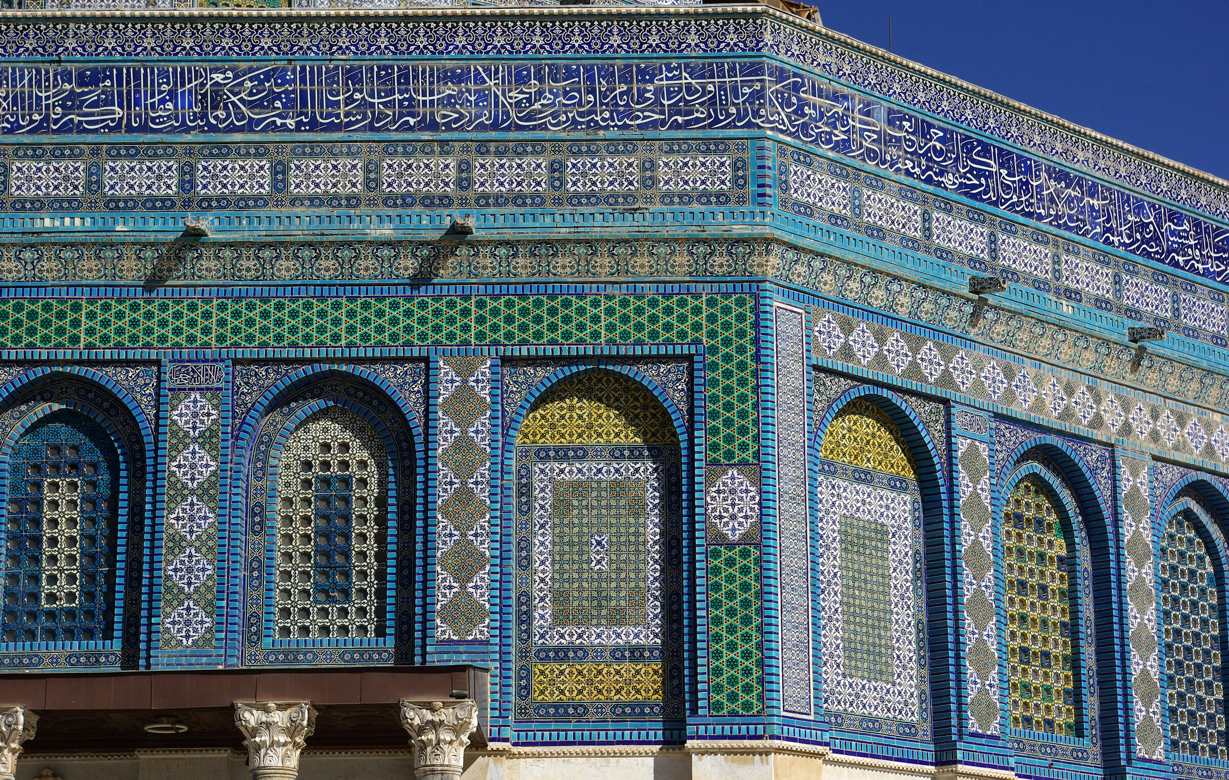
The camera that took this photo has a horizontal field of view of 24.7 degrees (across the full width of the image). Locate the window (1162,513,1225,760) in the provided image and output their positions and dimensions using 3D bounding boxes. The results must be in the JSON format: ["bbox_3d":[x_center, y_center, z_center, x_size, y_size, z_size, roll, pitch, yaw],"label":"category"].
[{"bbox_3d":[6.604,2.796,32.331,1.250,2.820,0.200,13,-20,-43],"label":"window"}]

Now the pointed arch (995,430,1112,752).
[{"bbox_3d":[4.623,2.194,30.249,1.920,3.420,0.400,13,-20,-43],"label":"pointed arch"}]

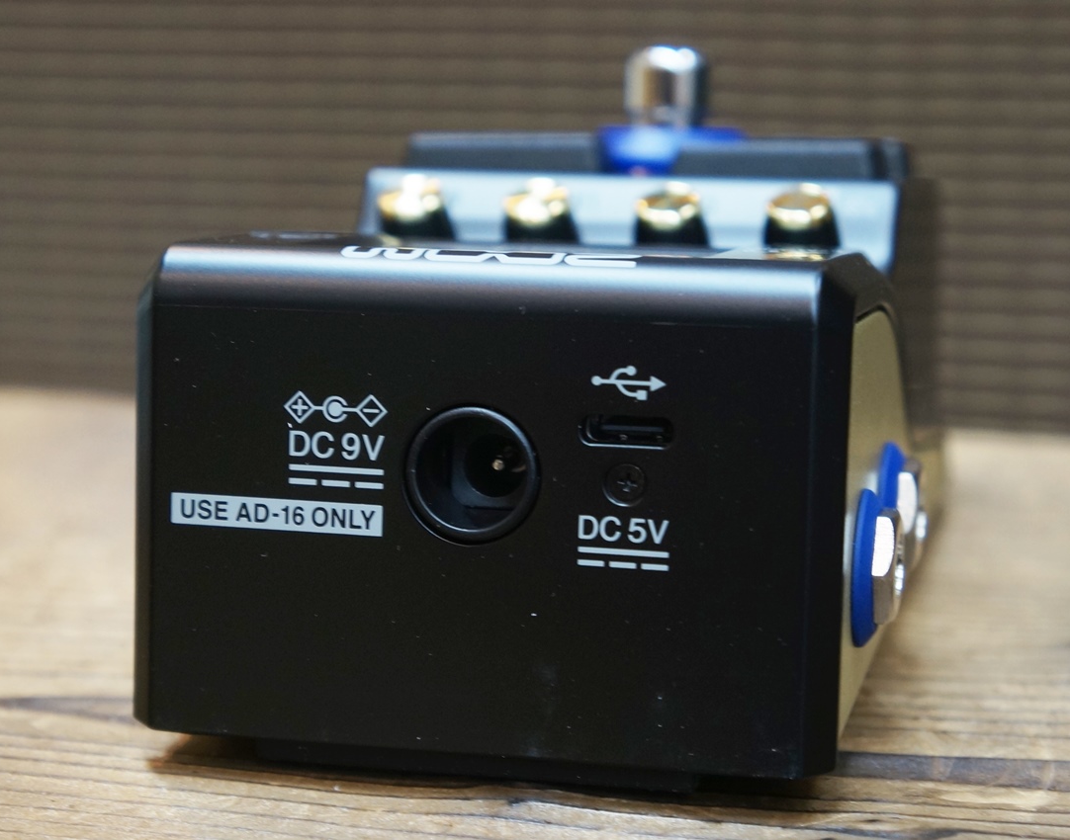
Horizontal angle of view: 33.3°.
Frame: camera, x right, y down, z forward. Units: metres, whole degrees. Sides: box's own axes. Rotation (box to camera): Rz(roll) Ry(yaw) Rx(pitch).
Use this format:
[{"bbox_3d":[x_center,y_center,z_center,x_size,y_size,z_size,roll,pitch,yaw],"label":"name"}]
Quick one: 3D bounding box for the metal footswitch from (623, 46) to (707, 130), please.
[{"bbox_3d":[0.020,-0.050,0.268,0.012,0.012,0.012,3,12,12],"label":"metal footswitch"}]

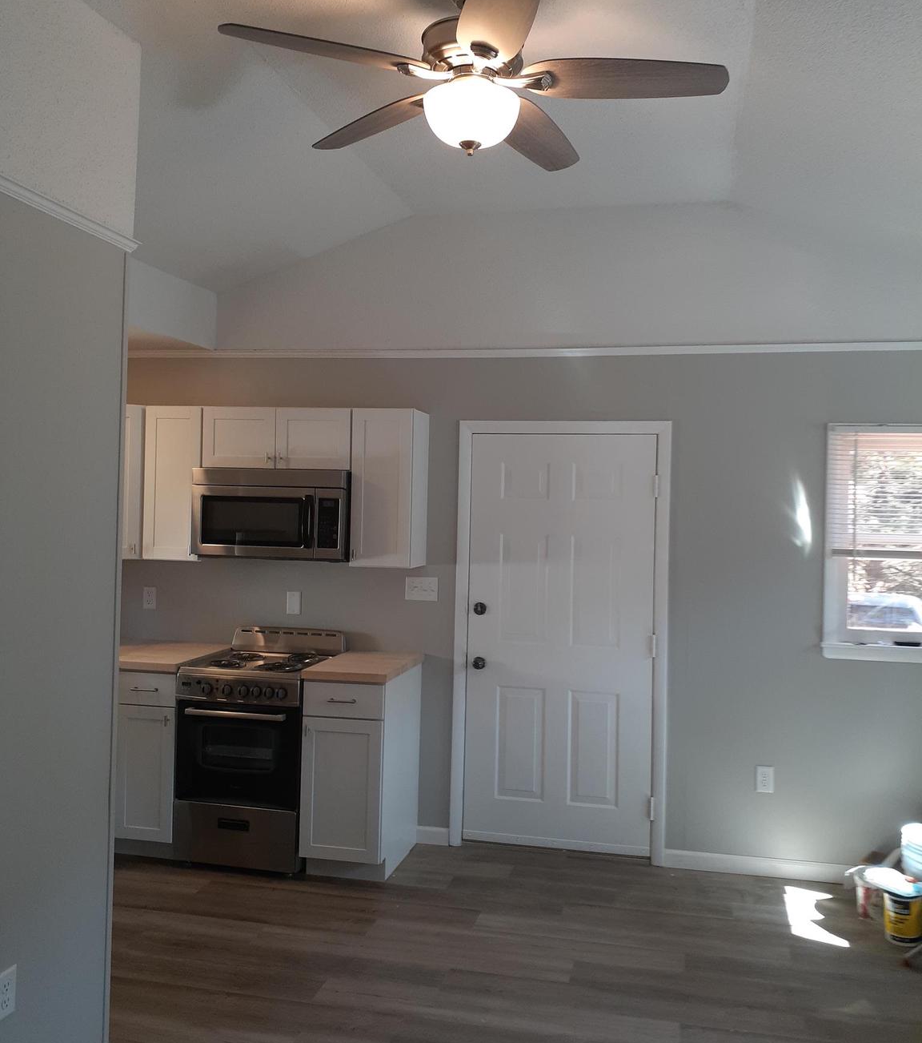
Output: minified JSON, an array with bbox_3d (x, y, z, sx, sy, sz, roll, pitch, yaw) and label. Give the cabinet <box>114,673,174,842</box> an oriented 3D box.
[{"bbox_3d":[-1.395,1.107,4.722,0.305,0.847,0.634,1,0,12],"label":"cabinet"}]

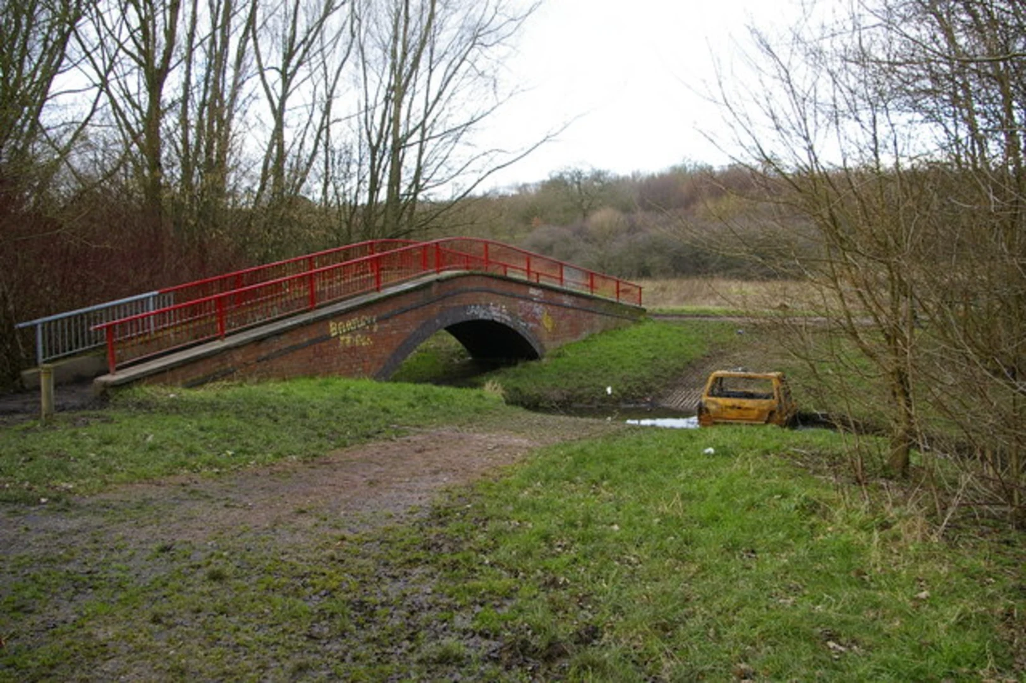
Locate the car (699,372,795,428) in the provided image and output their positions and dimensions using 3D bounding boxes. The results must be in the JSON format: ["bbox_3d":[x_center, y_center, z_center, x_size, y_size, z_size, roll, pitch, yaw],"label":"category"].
[{"bbox_3d":[5.071,1.240,18.722,1.600,1.330,3.650,1,1,21],"label":"car"}]

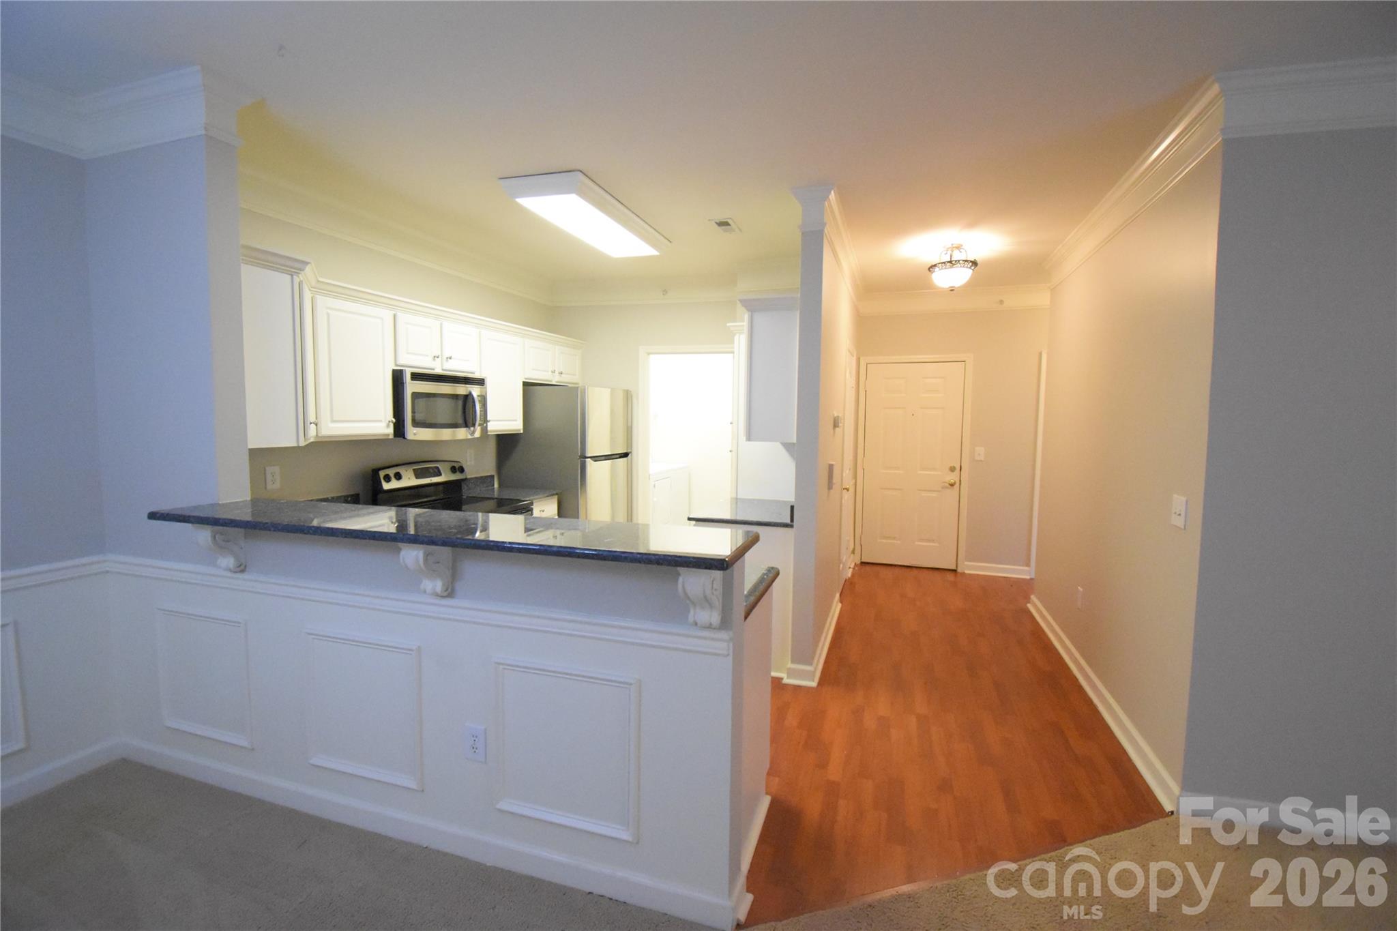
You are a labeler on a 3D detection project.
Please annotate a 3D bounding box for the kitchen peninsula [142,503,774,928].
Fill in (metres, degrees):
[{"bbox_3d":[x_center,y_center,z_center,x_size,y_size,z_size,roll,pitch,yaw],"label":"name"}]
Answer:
[{"bbox_3d":[-0.811,0.747,2.193,2.141,1.140,0.869,2,5,18],"label":"kitchen peninsula"}]

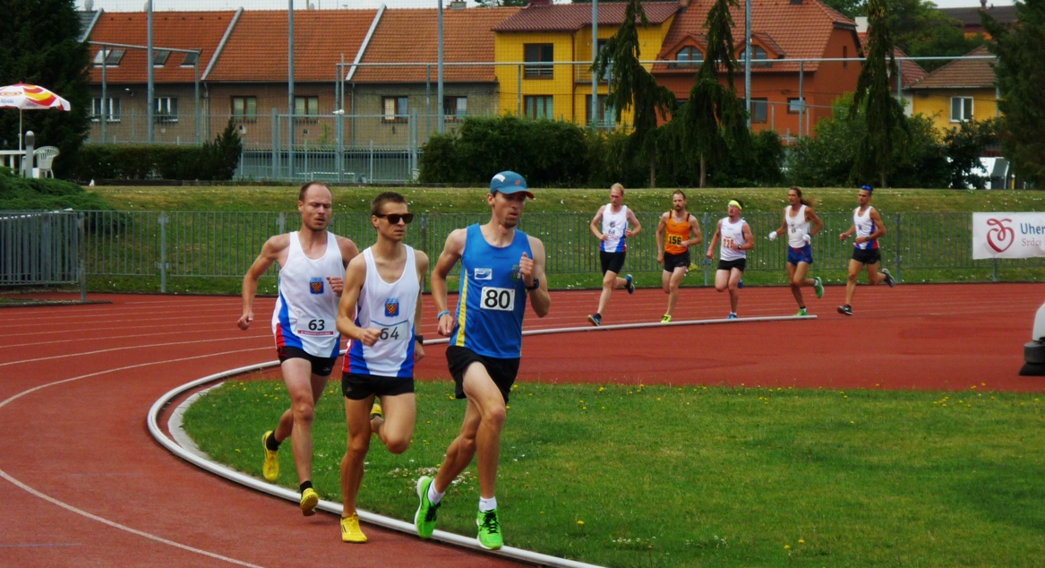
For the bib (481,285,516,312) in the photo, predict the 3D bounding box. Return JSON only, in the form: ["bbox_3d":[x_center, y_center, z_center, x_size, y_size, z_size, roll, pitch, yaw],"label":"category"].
[{"bbox_3d":[-0.111,0.070,18.200,0.158,0.105,0.015,5,5,-16],"label":"bib"}]

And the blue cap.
[{"bbox_3d":[-0.047,-0.455,18.250,0.175,0.132,0.255,1,8,-32],"label":"blue cap"}]

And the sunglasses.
[{"bbox_3d":[-0.618,-0.310,19.200,0.145,0.048,0.145,-1,3,-30],"label":"sunglasses"}]

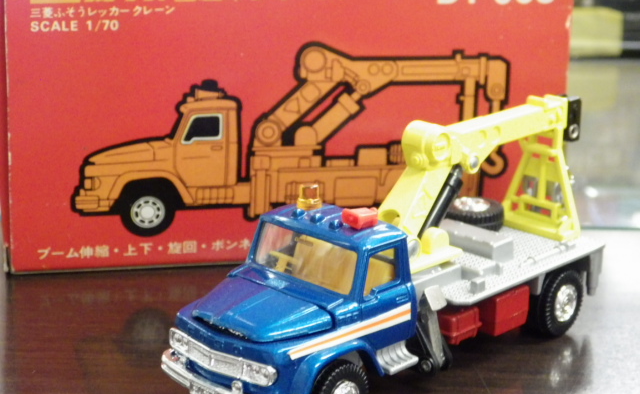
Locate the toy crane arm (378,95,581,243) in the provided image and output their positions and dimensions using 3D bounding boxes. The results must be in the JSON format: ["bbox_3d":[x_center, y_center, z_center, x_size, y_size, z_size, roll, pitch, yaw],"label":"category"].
[{"bbox_3d":[0.036,-0.004,0.361,0.017,0.035,0.073,16,22,40],"label":"toy crane arm"}]

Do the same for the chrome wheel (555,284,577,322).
[{"bbox_3d":[0.056,0.024,0.369,0.003,0.009,0.009,16,22,40],"label":"chrome wheel"}]

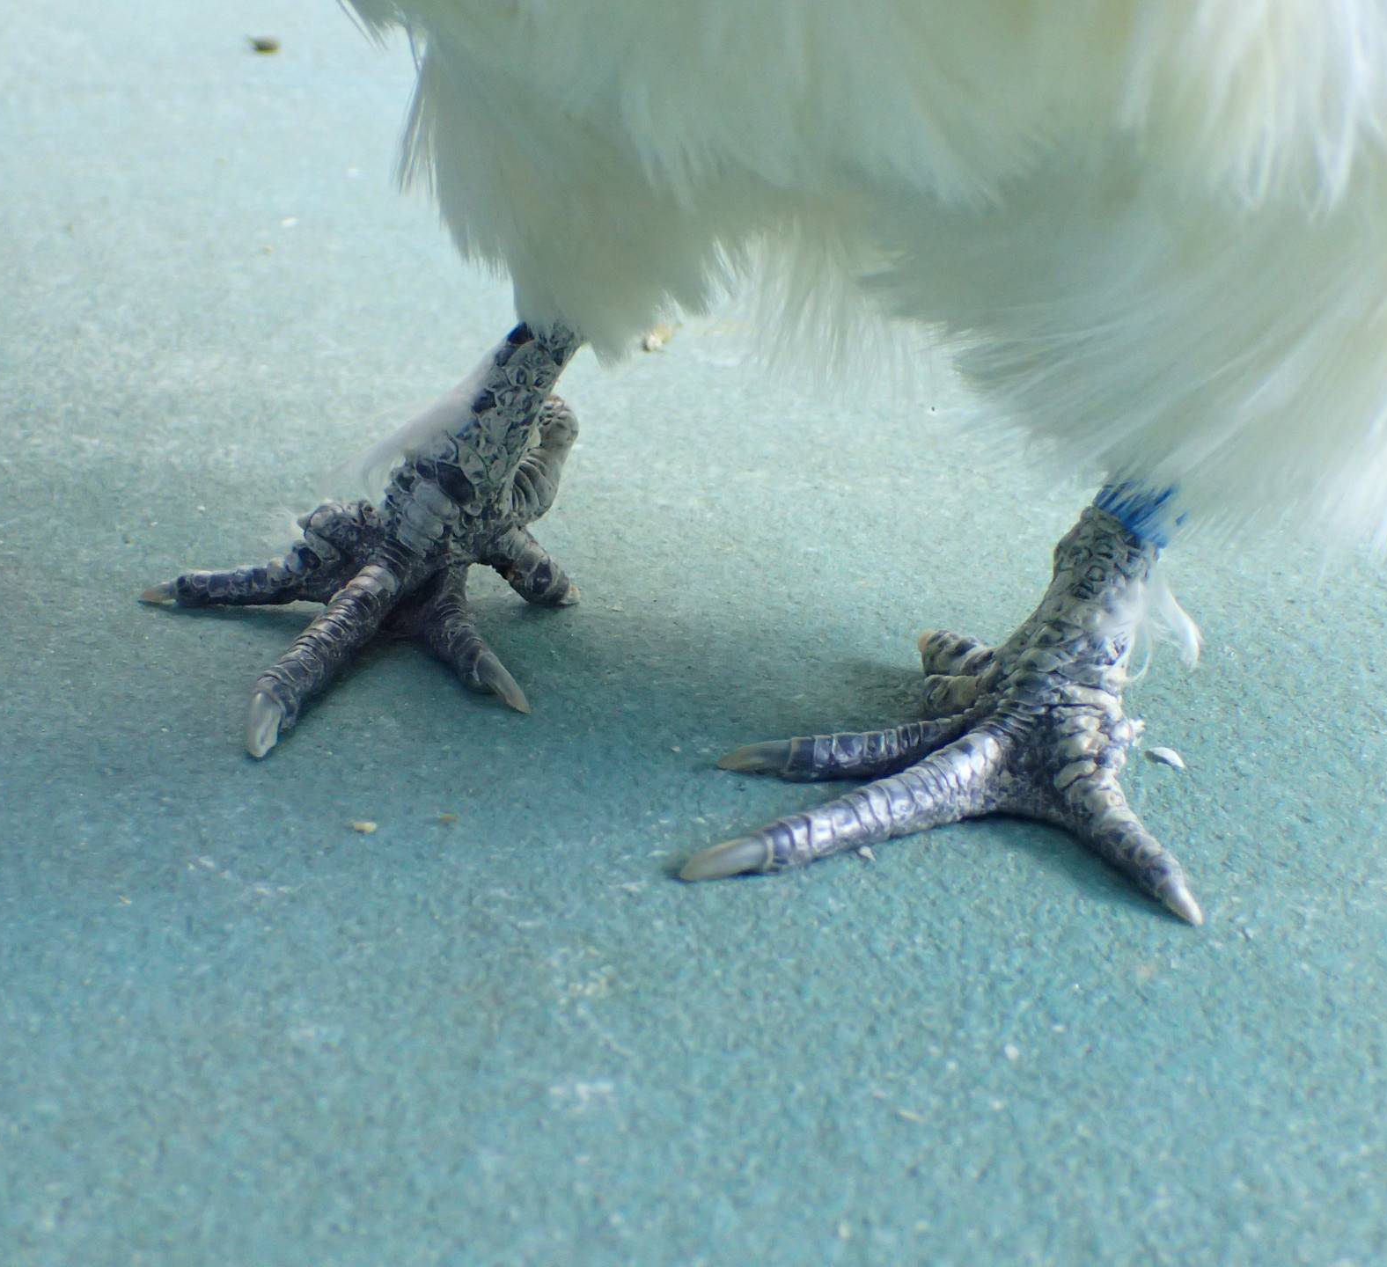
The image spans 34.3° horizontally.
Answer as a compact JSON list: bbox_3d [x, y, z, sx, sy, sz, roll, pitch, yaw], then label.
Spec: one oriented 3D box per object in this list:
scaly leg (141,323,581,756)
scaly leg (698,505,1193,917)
[{"bbox_3d":[-0.062,-0.022,0.396,0.085,0.046,0.097,8,27,16],"label":"scaly leg"},{"bbox_3d":[0.041,0.011,0.331,0.085,0.043,0.072,-13,28,-25],"label":"scaly leg"}]

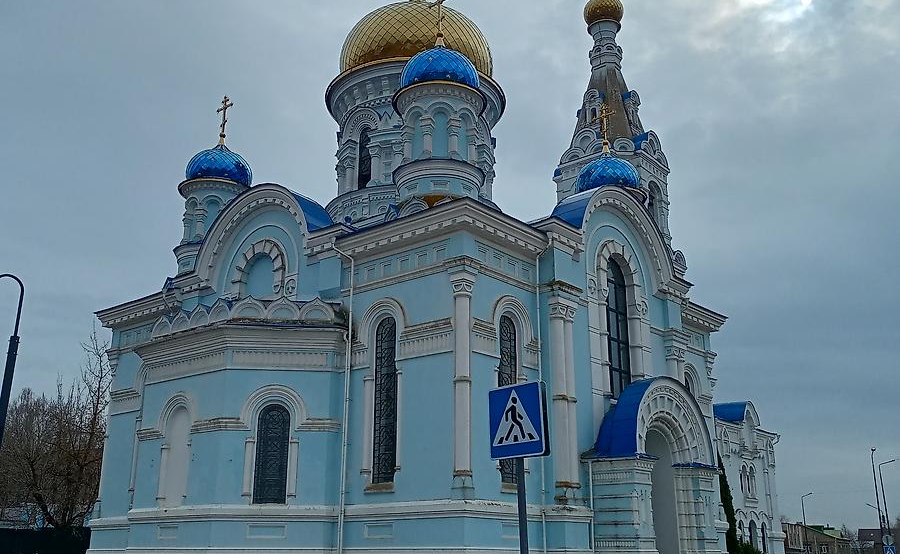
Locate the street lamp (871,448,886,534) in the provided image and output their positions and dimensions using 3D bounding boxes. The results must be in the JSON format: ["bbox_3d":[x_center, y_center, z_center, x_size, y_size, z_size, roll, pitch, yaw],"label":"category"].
[{"bbox_3d":[26.550,14.924,59.761,0.300,8.830,1.200,-6,-18,20],"label":"street lamp"}]

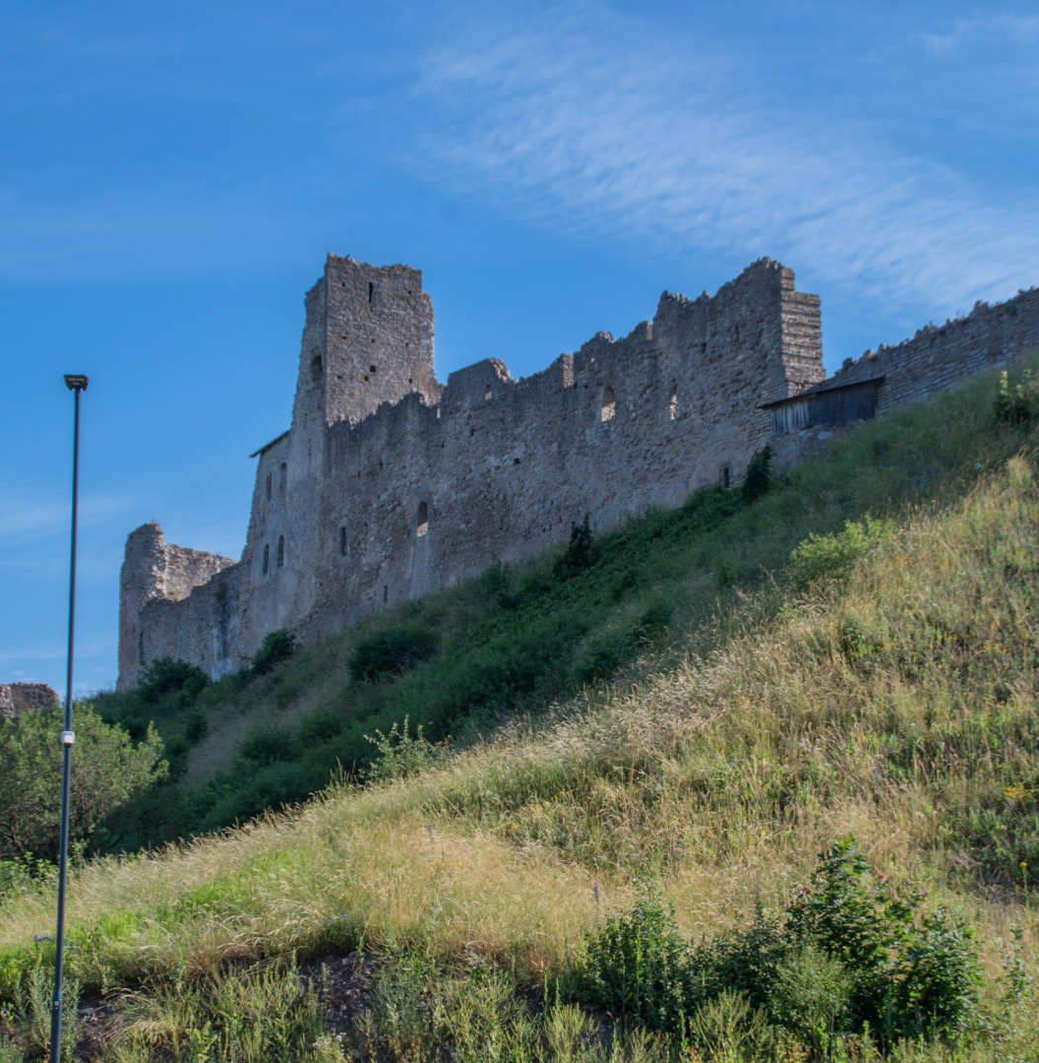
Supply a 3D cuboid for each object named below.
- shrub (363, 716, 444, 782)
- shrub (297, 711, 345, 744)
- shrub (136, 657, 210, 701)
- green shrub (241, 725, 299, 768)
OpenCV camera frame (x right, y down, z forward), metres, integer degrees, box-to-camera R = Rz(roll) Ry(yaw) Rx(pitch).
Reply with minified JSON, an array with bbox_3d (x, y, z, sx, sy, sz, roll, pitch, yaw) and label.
[{"bbox_3d":[-1.912,3.606,44.000,1.320,1.120,1.190,0,-10,0],"label":"shrub"},{"bbox_3d":[-7.445,7.374,100.000,1.780,1.220,1.610,0,-10,0],"label":"shrub"},{"bbox_3d":[-18.832,8.037,145.000,3.810,2.280,3.430,0,-10,0],"label":"shrub"},{"bbox_3d":[-9.418,8.008,100.000,2.160,1.540,1.940,0,-10,0],"label":"green shrub"}]

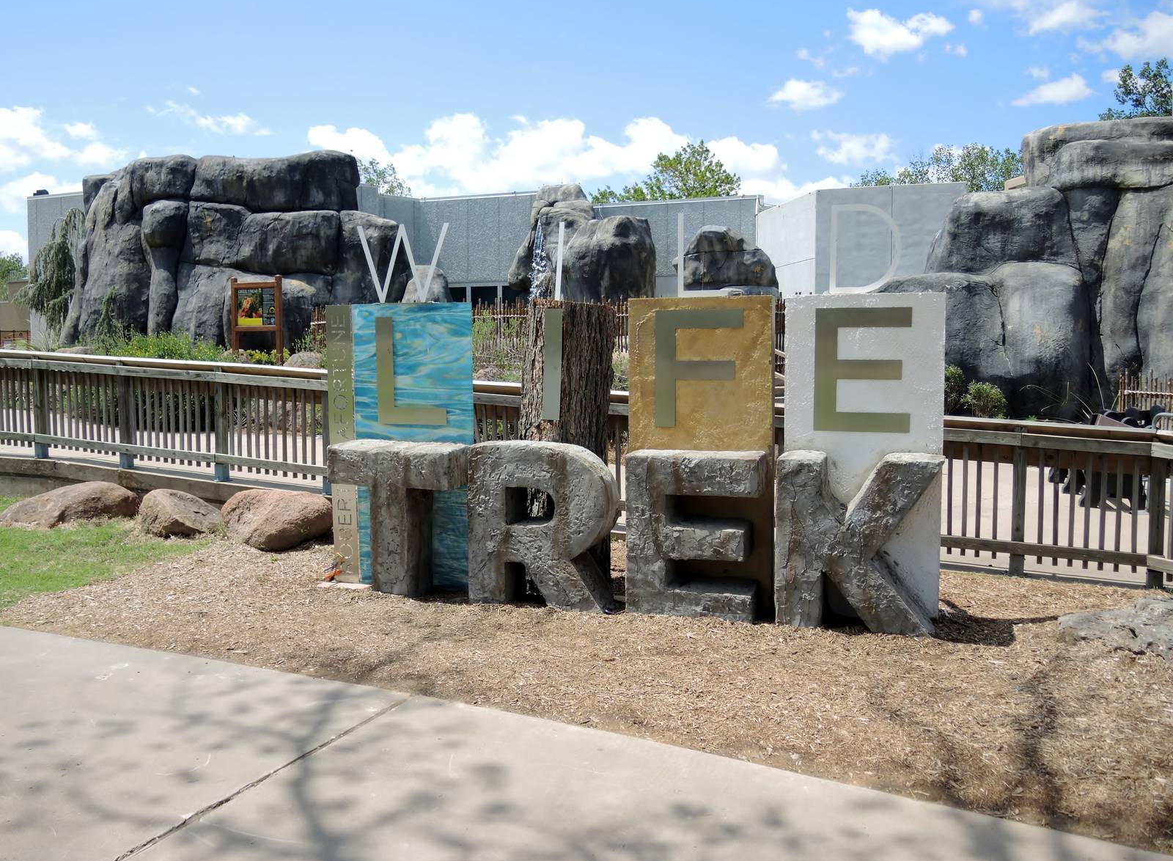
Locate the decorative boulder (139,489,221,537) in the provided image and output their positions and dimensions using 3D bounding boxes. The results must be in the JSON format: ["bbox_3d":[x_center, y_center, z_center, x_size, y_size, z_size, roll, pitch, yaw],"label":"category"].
[{"bbox_3d":[-3.452,0.698,8.059,0.640,0.360,0.500,0,5,0],"label":"decorative boulder"}]

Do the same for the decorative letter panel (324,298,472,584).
[{"bbox_3d":[-1.227,0.104,6.415,1.066,1.889,0.131,1,5,16],"label":"decorative letter panel"}]

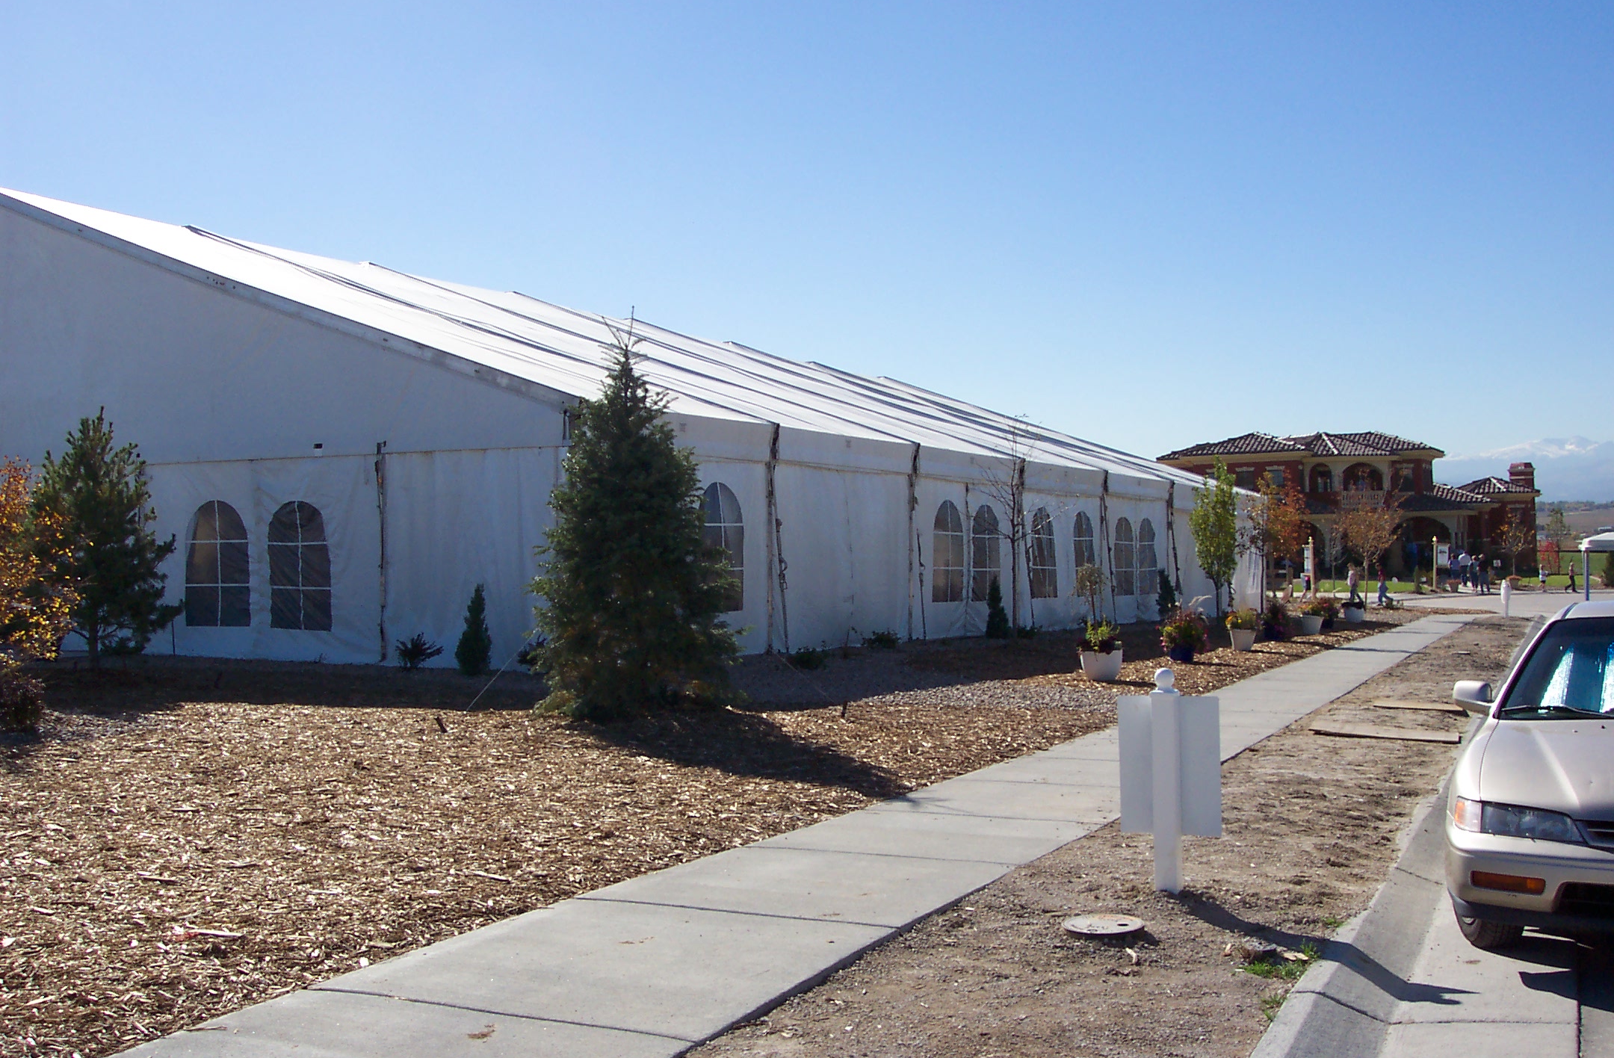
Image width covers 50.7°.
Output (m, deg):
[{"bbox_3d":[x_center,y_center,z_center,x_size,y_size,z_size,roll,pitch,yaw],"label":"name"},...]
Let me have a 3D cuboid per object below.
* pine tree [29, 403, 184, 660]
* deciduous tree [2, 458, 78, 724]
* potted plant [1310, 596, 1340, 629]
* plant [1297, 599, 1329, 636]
[{"bbox_3d":[-9.219,0.133,22.400,1.950,3.400,1.950,0,-1,25],"label":"pine tree"},{"bbox_3d":[-7.208,0.589,15.300,1.400,2.450,1.400,0,-1,25],"label":"deciduous tree"},{"bbox_3d":[11.074,1.792,36.400,0.660,0.740,0.660,0,-1,25],"label":"potted plant"},{"bbox_3d":[10.045,1.764,33.800,0.620,0.760,0.620,0,-1,25],"label":"plant"}]

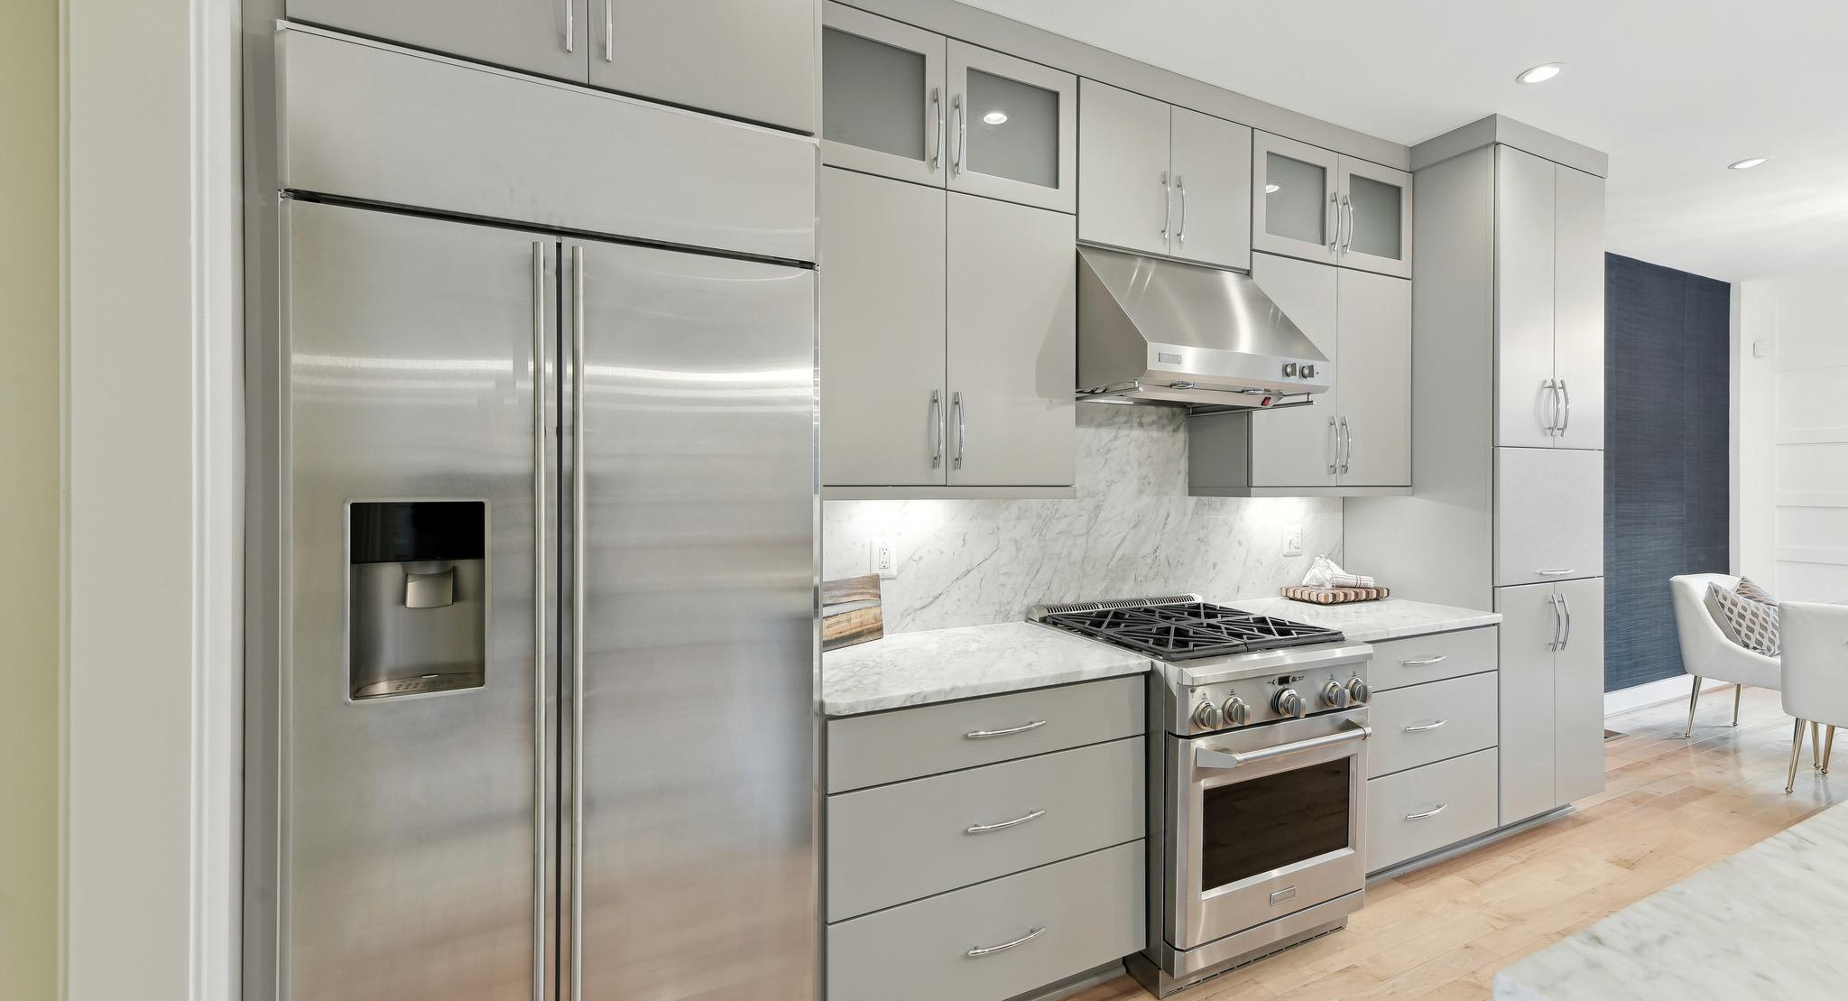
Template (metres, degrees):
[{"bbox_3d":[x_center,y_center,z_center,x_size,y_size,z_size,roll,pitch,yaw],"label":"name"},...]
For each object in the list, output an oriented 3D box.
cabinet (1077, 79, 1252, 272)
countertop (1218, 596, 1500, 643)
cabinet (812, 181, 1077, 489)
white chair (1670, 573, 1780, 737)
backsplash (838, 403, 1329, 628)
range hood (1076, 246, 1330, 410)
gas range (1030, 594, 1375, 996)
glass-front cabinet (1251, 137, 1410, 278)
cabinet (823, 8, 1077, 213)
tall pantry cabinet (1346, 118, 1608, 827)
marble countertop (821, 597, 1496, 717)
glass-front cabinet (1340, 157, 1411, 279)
[{"bbox_3d":[0.757,-1.069,2.534,0.760,0.503,0.308,0,1,-25],"label":"cabinet"},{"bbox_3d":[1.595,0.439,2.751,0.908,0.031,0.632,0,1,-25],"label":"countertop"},{"bbox_3d":[0.002,-0.452,2.190,0.906,0.867,0.308,0,1,-25],"label":"cabinet"},{"bbox_3d":[4.511,0.859,3.842,0.613,0.879,0.613,0,1,-25],"label":"white chair"},{"bbox_3d":[0.708,0.029,2.677,2.559,0.782,0.026,0,1,-25],"label":"backsplash"},{"bbox_3d":[0.826,-0.565,2.396,0.761,0.469,0.596,0,1,-25],"label":"range hood"},{"bbox_3d":[0.879,0.861,2.326,0.763,0.967,0.770,0,1,-25],"label":"gas range"},{"bbox_3d":[1.516,-1.112,2.883,0.909,0.429,0.308,0,1,-25],"label":"glass-front cabinet"},{"bbox_3d":[0.004,-1.102,2.171,0.900,0.443,0.302,0,1,-25],"label":"cabinet"},{"bbox_3d":[2.356,-0.075,3.100,0.785,2.697,0.618,0,1,-25],"label":"tall pantry cabinet"},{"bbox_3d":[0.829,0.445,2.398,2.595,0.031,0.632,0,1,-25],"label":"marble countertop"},{"bbox_3d":[1.724,-1.114,2.979,0.451,0.429,0.308,0,1,-25],"label":"glass-front cabinet"}]

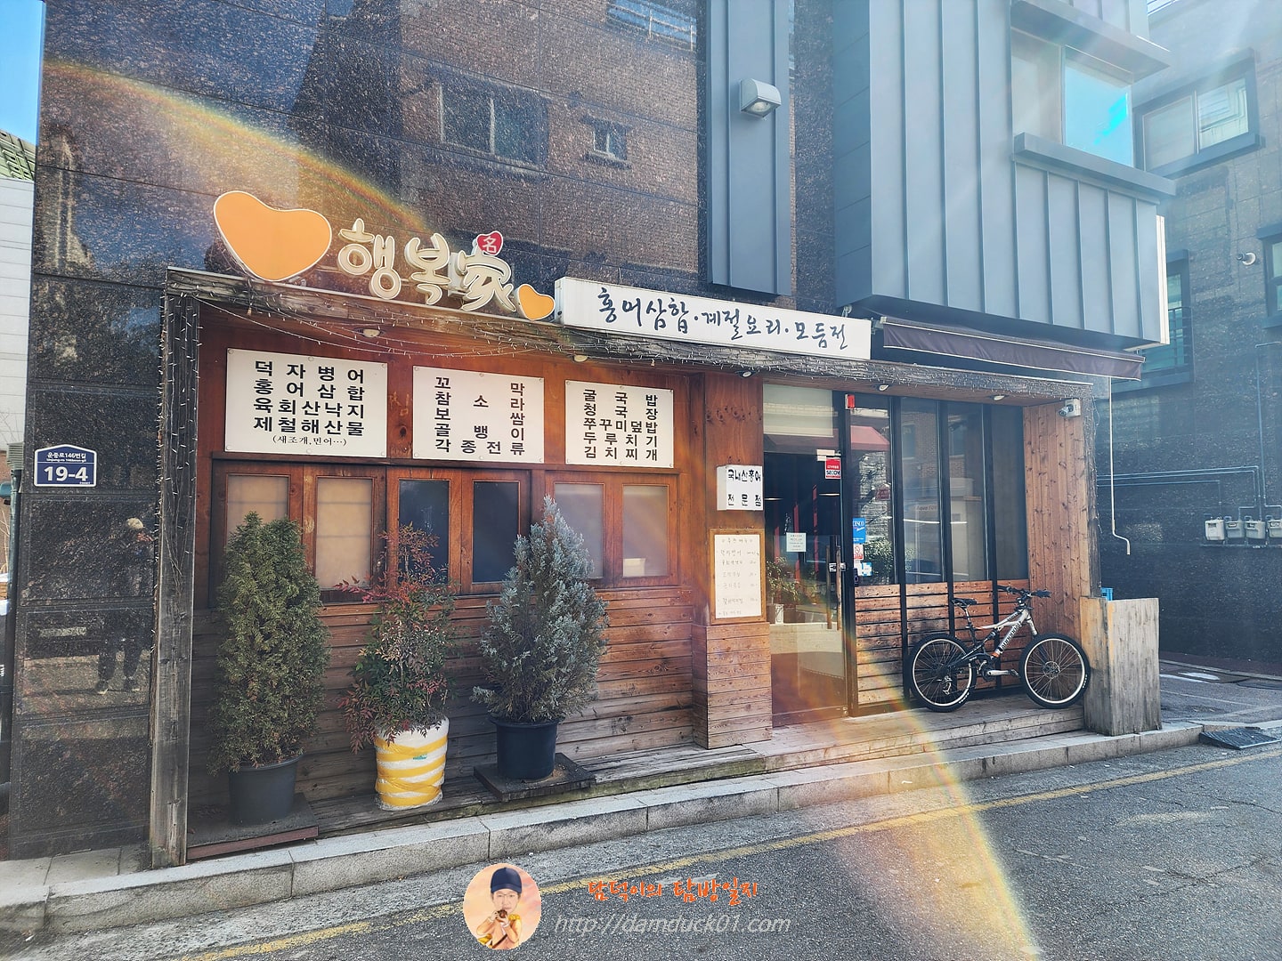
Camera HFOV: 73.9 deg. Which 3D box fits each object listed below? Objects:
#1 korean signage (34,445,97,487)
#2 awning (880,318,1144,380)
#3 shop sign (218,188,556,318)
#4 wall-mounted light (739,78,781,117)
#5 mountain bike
[{"bbox_3d":[-2.927,-0.076,4.344,0.260,0.218,0.020,2,-4,-28],"label":"korean signage"},{"bbox_3d":[3.419,-1.144,7.685,3.401,0.265,0.274,2,-4,-28],"label":"awning"},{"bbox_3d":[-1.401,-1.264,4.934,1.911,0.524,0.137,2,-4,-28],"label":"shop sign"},{"bbox_3d":[0.892,-2.918,6.399,0.208,0.245,0.221,2,-4,-28],"label":"wall-mounted light"},{"bbox_3d":[3.204,1.518,7.626,1.722,1.049,0.588,0,-4,-10],"label":"mountain bike"}]

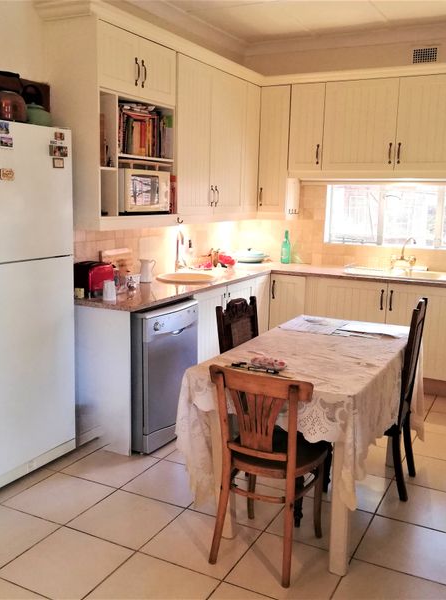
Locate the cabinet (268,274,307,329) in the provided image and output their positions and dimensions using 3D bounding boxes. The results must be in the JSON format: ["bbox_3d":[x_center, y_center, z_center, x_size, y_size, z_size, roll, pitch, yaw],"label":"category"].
[{"bbox_3d":[0.654,0.133,5.295,0.322,0.733,0.541,6,11,27],"label":"cabinet"}]

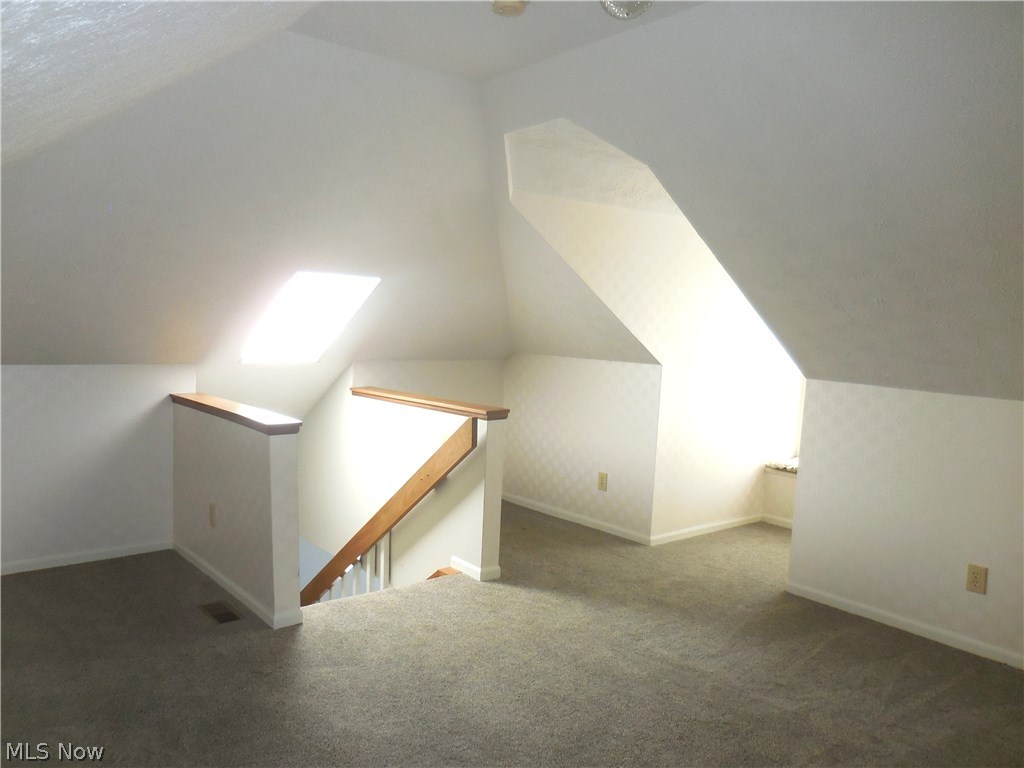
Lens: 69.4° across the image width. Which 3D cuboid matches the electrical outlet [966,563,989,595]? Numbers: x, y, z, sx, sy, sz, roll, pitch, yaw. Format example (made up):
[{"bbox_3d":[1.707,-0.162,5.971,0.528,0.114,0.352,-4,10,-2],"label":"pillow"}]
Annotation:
[{"bbox_3d":[1.954,0.821,3.106,0.008,0.115,0.071,-1,6,-41],"label":"electrical outlet"}]

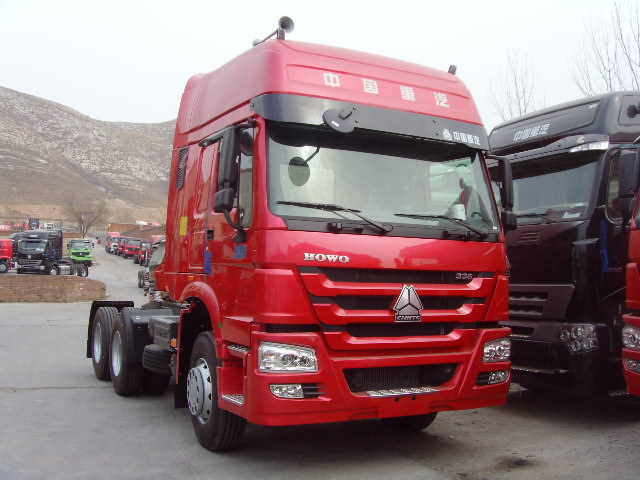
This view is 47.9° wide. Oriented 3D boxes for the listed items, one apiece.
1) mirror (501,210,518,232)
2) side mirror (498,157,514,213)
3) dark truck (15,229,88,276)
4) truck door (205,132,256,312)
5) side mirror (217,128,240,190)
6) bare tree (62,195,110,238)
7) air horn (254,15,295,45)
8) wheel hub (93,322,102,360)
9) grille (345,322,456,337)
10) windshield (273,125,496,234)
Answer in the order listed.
[{"bbox_3d":[1.756,-0.177,6.693,0.180,0.200,0.110,3,-3,-28],"label":"mirror"},{"bbox_3d":[1.764,-0.517,6.804,0.180,0.470,0.090,4,-4,-43],"label":"side mirror"},{"bbox_3d":[-22.297,1.220,60.759,2.500,3.855,6.900,1,-3,12],"label":"dark truck"},{"bbox_3d":[-0.698,-0.130,5.874,0.140,1.490,1.120,3,-3,-28],"label":"truck door"},{"bbox_3d":[-0.702,-0.632,5.504,0.180,0.470,0.090,2,-3,-13],"label":"side mirror"},{"bbox_3d":[-53.429,-5.492,165.000,11.000,10.200,10.000,1,-3,0],"label":"bare tree"},{"bbox_3d":[-0.427,-1.724,6.163,0.140,0.180,0.700,3,-3,-28],"label":"air horn"},{"bbox_3d":[-3.205,1.525,10.619,0.150,0.590,0.590,3,-3,-28],"label":"wheel hub"},{"bbox_3d":[0.656,0.704,5.672,1.060,0.105,0.090,3,-3,-28],"label":"grille"},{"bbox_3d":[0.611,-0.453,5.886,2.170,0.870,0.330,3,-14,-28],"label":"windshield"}]

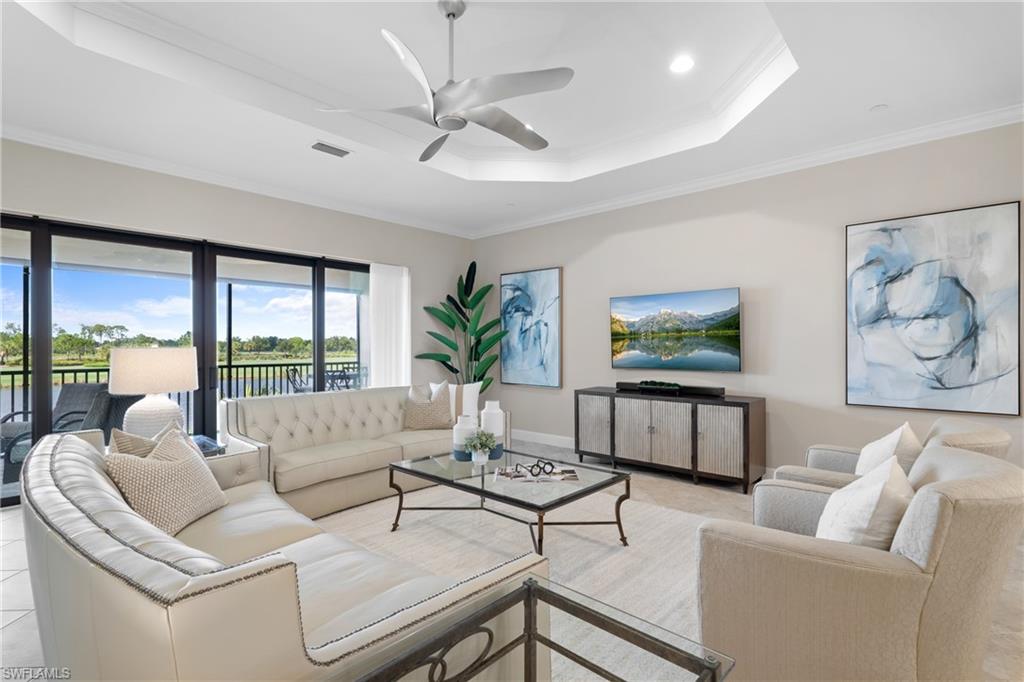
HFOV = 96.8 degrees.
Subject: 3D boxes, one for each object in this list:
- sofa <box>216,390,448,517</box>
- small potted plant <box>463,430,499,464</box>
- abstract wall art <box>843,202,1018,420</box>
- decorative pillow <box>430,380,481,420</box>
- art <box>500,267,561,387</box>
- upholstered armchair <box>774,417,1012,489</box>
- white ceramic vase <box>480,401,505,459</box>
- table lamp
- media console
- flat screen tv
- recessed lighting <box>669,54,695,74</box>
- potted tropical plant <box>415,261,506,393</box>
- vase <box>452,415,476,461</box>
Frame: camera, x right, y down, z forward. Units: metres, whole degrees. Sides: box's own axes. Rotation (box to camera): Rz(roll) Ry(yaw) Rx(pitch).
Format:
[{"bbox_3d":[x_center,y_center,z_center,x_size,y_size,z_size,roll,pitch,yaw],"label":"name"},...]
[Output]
[{"bbox_3d":[-1.257,0.944,4.337,2.450,0.880,1.080,0,0,-43],"label":"sofa"},{"bbox_3d":[-0.233,0.786,3.359,0.235,0.240,0.235,0,0,0],"label":"small potted plant"},{"bbox_3d":[3.300,-0.230,3.635,1.020,1.530,0.050,0,-1,43],"label":"abstract wall art"},{"bbox_3d":[-0.600,0.710,4.970,0.530,0.500,0.170,0,-16,-23],"label":"decorative pillow"},{"bbox_3d":[0.243,-0.168,6.100,1.020,1.530,0.055,0,-1,43],"label":"art"},{"bbox_3d":[2.118,0.911,2.621,0.930,0.900,0.860,0,0,37],"label":"upholstered armchair"},{"bbox_3d":[-0.152,0.688,3.535,0.175,0.435,0.175,0,0,0],"label":"white ceramic vase"},{"bbox_3d":[-2.285,0.385,2.900,0.450,0.670,0.450,0,-1,43],"label":"table lamp"},{"bbox_3d":[1.555,0.957,4.770,1.840,0.810,0.460,0,-1,43],"label":"media console"},{"bbox_3d":[1.707,-0.096,4.869,1.410,0.820,0.060,0,0,39],"label":"flat screen tv"},{"bbox_3d":[1.237,-2.018,3.320,0.180,0.030,0.180,0,-1,0],"label":"recessed lighting"},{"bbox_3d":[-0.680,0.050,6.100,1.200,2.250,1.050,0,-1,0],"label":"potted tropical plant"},{"bbox_3d":[-0.354,0.739,3.477,0.180,0.335,0.180,0,0,0],"label":"vase"}]

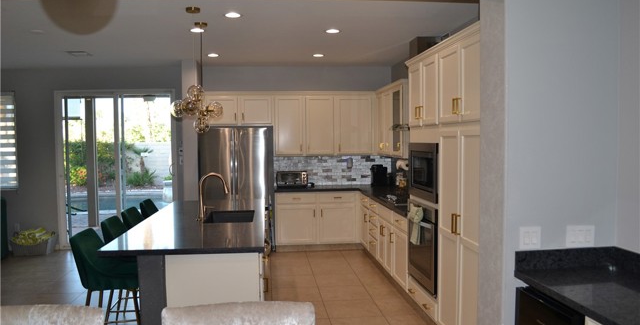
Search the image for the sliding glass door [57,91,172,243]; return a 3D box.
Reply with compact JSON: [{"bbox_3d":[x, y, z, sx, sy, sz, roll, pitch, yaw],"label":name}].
[{"bbox_3d":[-3.070,0.120,7.292,1.740,2.410,0.120,0,2,-6],"label":"sliding glass door"}]

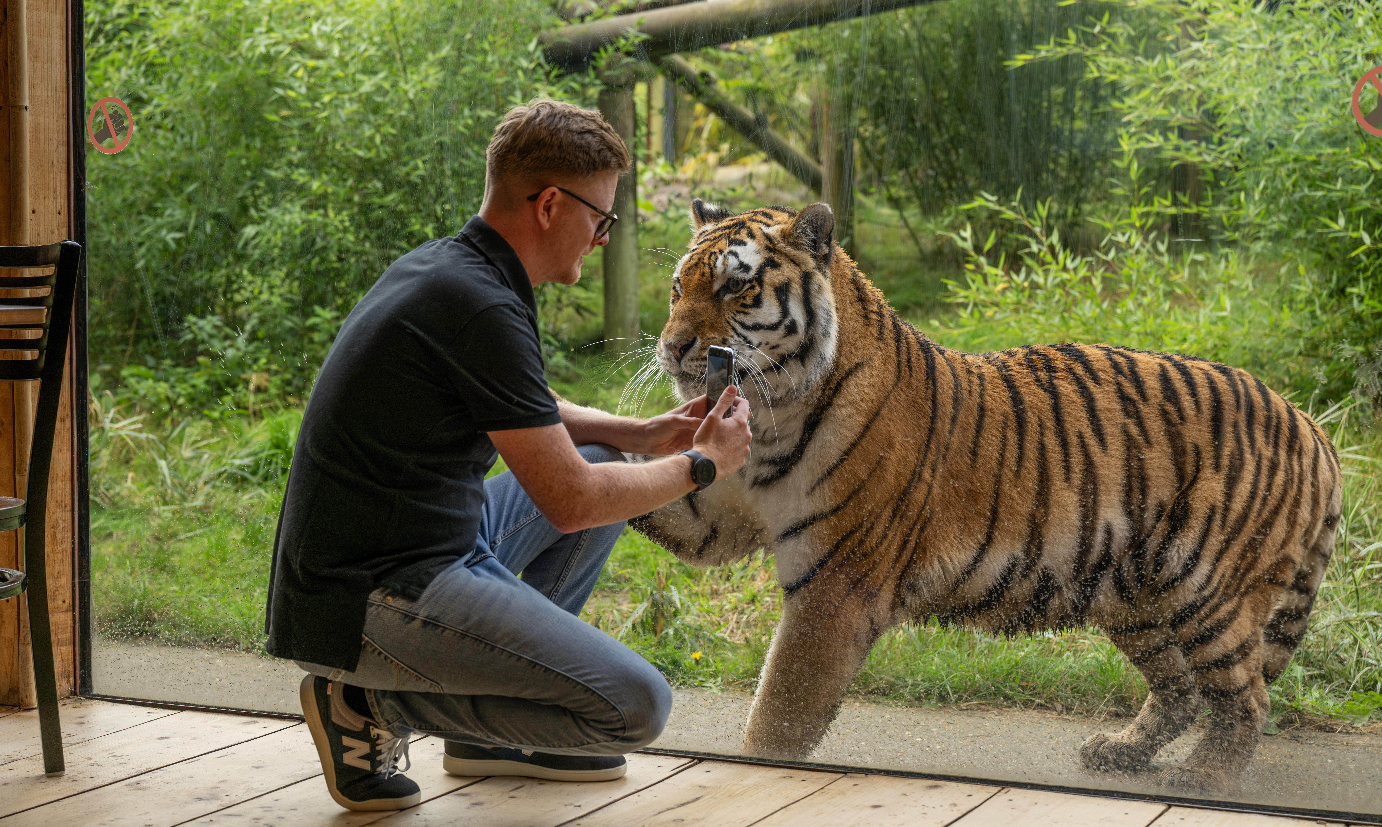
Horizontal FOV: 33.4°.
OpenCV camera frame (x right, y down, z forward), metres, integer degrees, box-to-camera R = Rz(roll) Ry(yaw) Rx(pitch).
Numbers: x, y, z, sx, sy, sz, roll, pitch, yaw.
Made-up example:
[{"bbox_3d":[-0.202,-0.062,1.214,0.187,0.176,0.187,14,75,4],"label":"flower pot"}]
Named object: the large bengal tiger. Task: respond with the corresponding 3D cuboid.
[{"bbox_3d":[0.507,0.145,4.030,1.330,1.015,0.487,-1,4,-16],"label":"large bengal tiger"}]

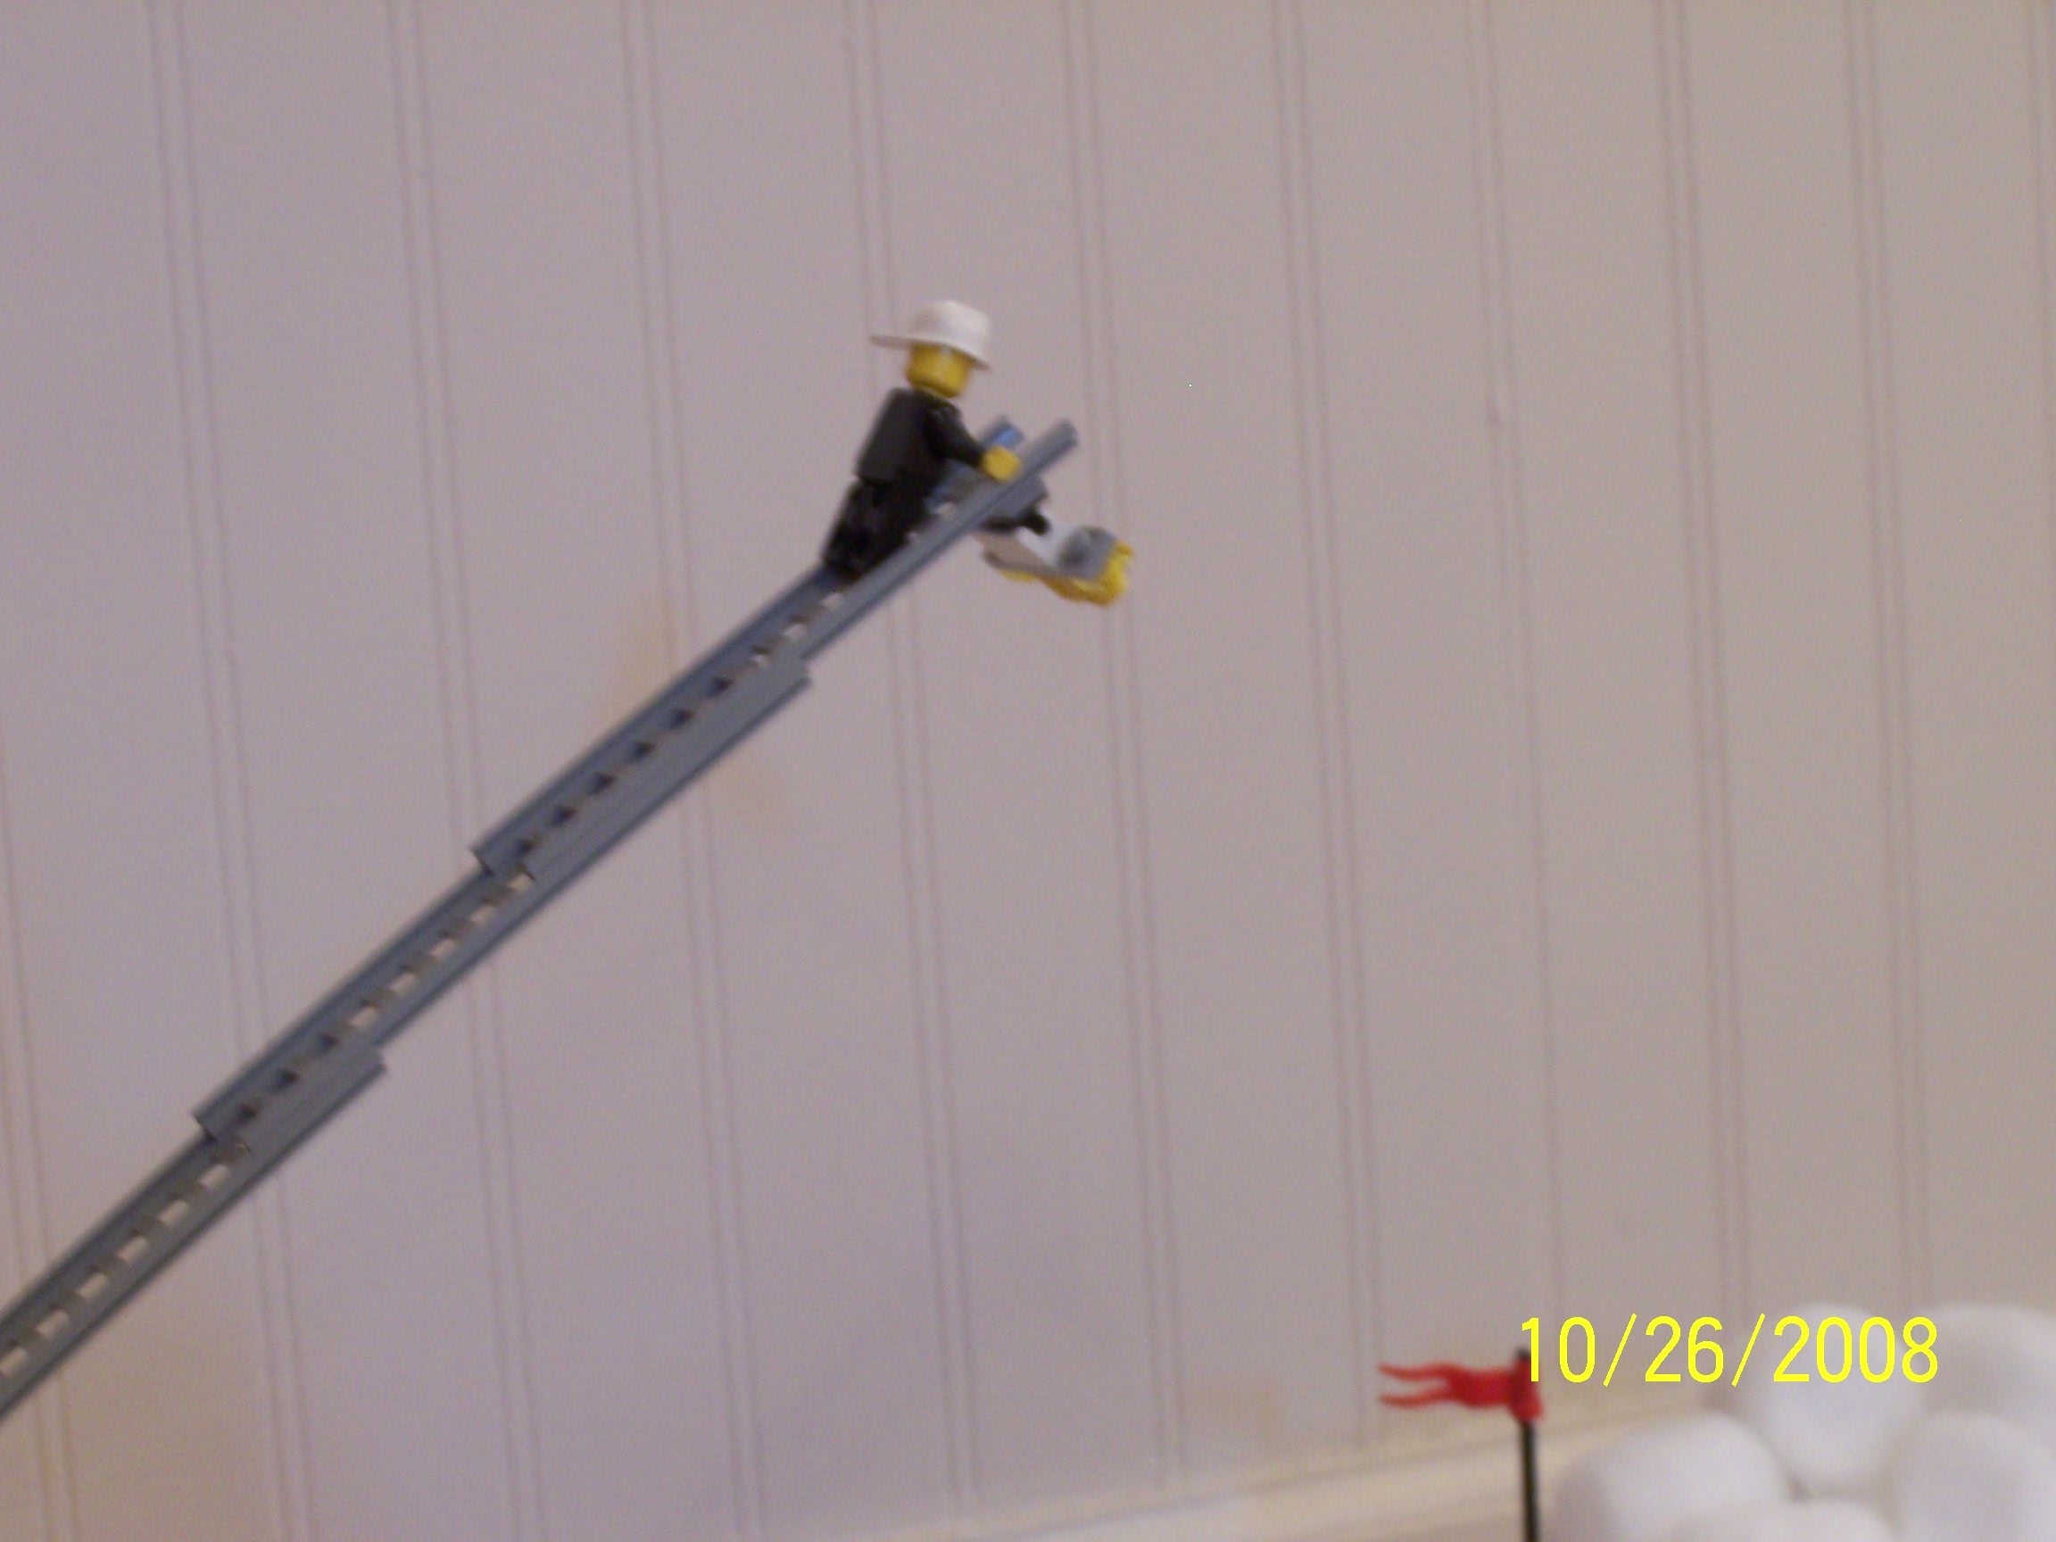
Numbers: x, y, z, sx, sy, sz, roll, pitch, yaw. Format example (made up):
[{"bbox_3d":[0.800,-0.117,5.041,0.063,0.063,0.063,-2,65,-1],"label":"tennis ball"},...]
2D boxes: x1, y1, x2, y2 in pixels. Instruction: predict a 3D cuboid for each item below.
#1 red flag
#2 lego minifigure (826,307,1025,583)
[{"bbox_3d":[0.081,0.116,0.910,0.032,0.012,0.006,-2,7,18],"label":"red flag"},{"bbox_3d":[-0.016,-0.048,0.730,0.025,0.042,0.024,18,1,-24],"label":"lego minifigure"}]

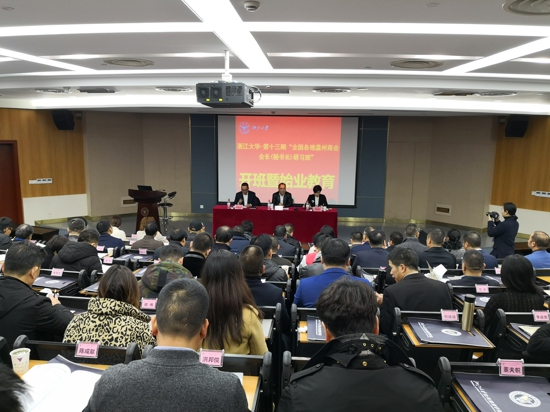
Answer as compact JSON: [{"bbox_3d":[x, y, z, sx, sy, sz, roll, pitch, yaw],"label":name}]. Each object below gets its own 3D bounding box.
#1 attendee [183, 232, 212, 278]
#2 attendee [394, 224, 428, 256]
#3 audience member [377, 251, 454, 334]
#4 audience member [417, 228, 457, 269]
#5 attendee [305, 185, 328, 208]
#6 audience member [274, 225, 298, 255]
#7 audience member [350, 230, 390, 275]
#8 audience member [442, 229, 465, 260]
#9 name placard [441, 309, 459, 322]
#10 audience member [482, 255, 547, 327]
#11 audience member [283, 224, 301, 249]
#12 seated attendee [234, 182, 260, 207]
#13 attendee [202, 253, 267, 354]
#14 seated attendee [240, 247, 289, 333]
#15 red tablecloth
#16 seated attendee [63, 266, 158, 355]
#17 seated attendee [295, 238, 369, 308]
[{"bbox_3d":[-0.646,0.815,4.100,0.500,1.230,0.800,2,10,6],"label":"attendee"},{"bbox_3d":[1.724,0.825,5.620,0.520,1.240,0.700,1,9,1],"label":"attendee"},{"bbox_3d":[0.849,0.844,2.971,0.500,1.220,0.780,0,9,-5],"label":"audience member"},{"bbox_3d":[1.664,0.818,4.708,0.520,1.220,0.700,0,9,-3],"label":"audience member"},{"bbox_3d":[0.926,0.180,9.502,0.500,1.240,0.750,2,9,5],"label":"attendee"},{"bbox_3d":[0.097,0.833,5.726,0.500,1.220,0.700,1,9,4],"label":"audience member"},{"bbox_3d":[1.026,0.839,4.713,0.520,1.220,0.700,1,9,1],"label":"audience member"},{"bbox_3d":[2.257,0.860,5.728,0.460,1.200,0.780,0,10,-2],"label":"audience member"},{"bbox_3d":[1.024,0.641,2.510,0.100,0.070,0.025,1,9,1],"label":"name placard"},{"bbox_3d":[1.520,0.871,2.994,0.460,1.200,0.750,1,9,-1],"label":"audience member"},{"bbox_3d":[0.223,0.824,6.638,0.500,1.210,0.800,1,10,4],"label":"audience member"},{"bbox_3d":[-0.664,0.143,9.505,0.520,1.270,0.750,2,9,5],"label":"seated attendee"},{"bbox_3d":[-0.224,0.816,2.319,0.480,1.270,0.780,1,10,4],"label":"attendee"},{"bbox_3d":[-0.137,0.827,3.025,0.500,1.220,0.750,2,9,5],"label":"seated attendee"},{"bbox_3d":[0.025,0.430,9.985,2.780,0.740,0.600,1,9,3],"label":"red tablecloth"},{"bbox_3d":[-0.760,0.846,2.323,0.500,1.200,0.750,2,9,10],"label":"seated attendee"},{"bbox_3d":[0.349,0.792,2.997,0.520,1.240,0.750,1,9,3],"label":"seated attendee"}]

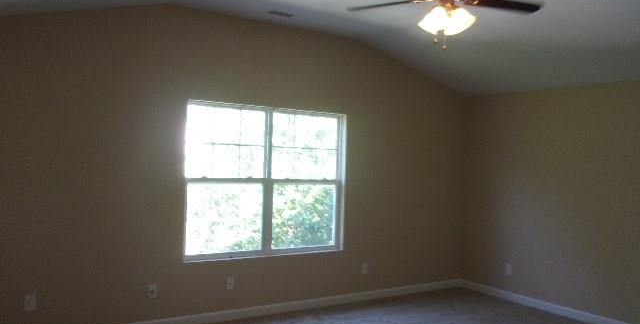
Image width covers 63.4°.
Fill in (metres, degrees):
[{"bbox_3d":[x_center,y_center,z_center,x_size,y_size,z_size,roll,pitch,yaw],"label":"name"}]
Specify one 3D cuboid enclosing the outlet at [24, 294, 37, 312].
[{"bbox_3d":[-2.169,1.058,3.878,0.075,0.119,0.014,2,0,-33],"label":"outlet"}]

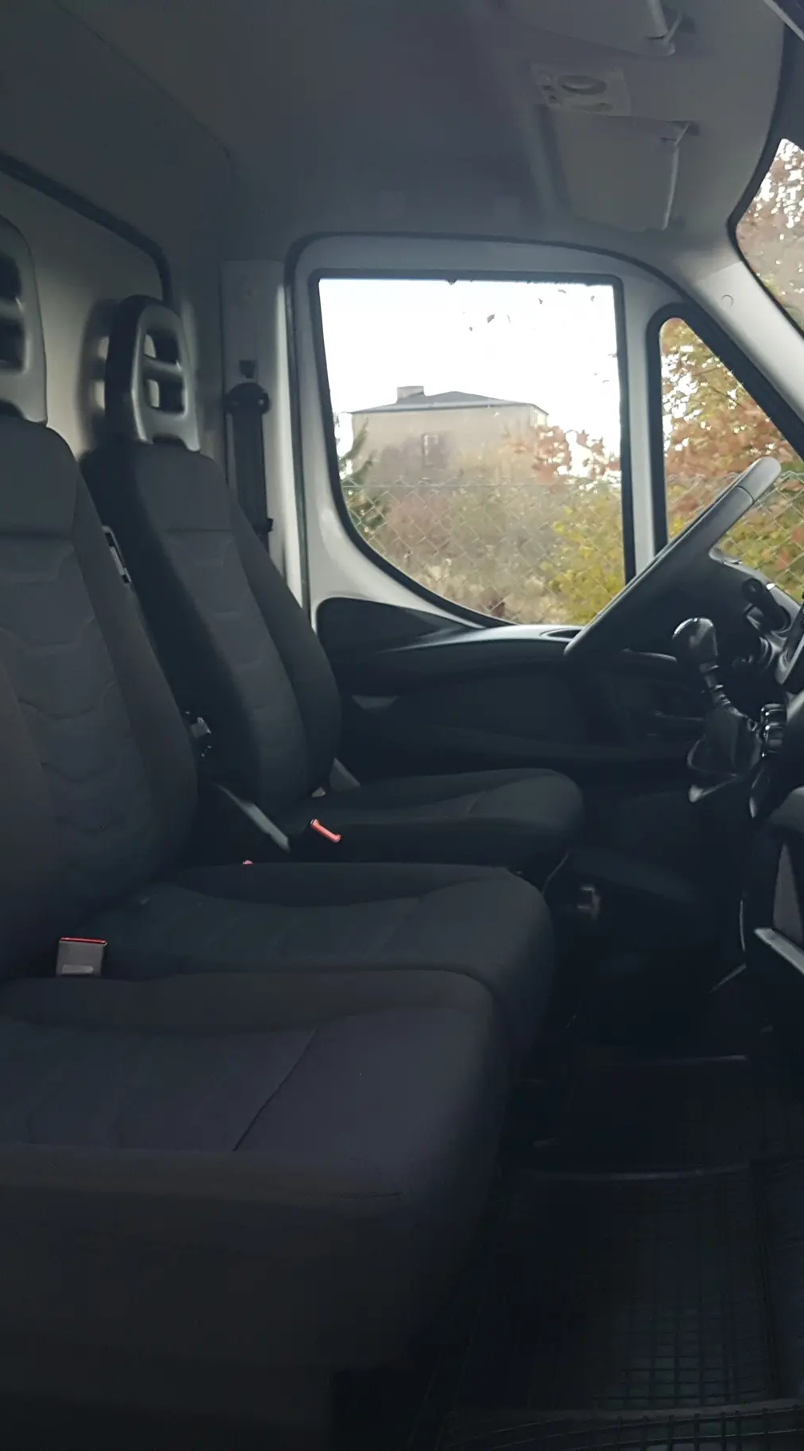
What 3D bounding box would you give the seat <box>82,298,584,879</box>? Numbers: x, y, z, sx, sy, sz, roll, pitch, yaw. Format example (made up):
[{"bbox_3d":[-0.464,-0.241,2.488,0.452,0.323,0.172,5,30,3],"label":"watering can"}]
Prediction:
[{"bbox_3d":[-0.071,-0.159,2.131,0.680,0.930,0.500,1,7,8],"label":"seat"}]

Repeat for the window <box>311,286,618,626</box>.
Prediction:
[{"bbox_3d":[0.125,-0.459,2.466,0.525,0.585,0.045,1,13,8],"label":"window"}]

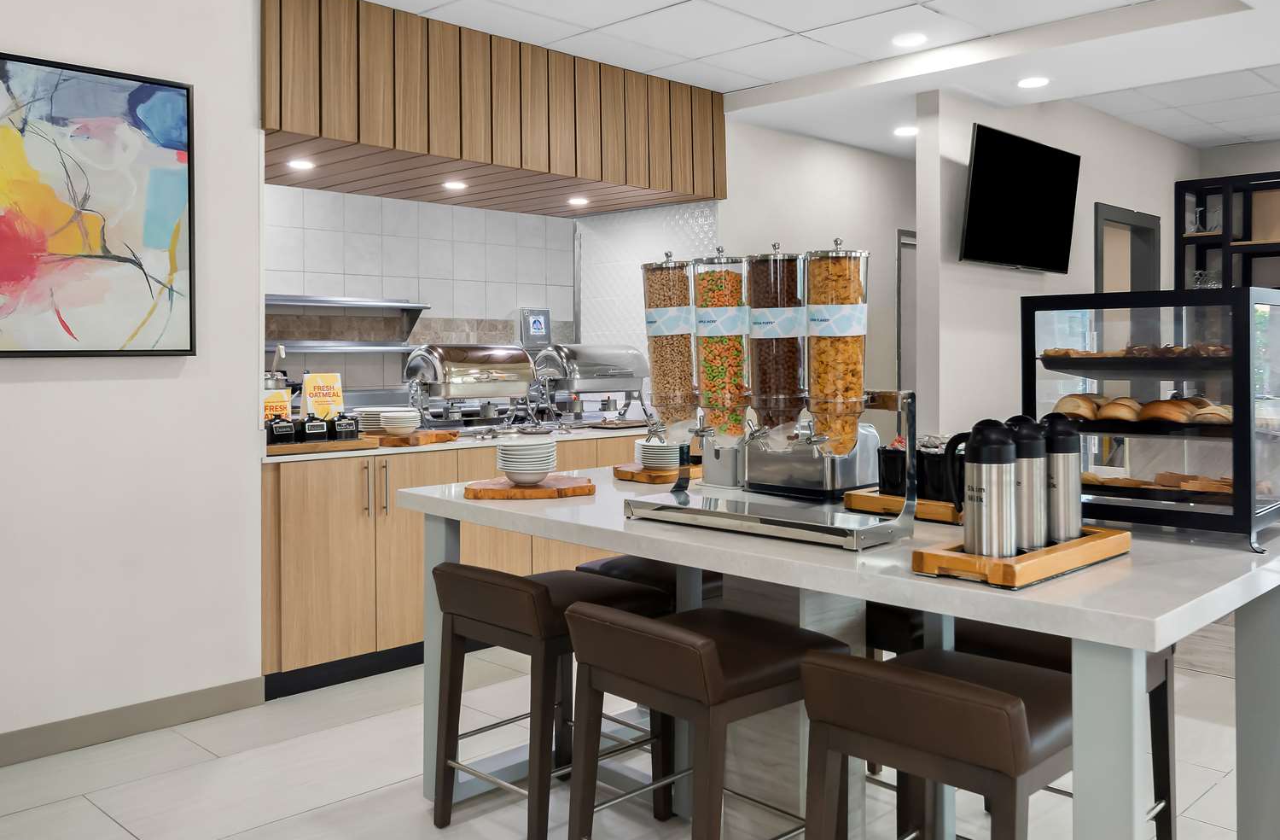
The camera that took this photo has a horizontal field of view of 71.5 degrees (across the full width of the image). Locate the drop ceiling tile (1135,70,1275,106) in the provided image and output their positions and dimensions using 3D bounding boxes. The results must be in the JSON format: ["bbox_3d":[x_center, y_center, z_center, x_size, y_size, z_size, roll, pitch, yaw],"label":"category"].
[{"bbox_3d":[2.985,-1.732,4.650,0.600,0.020,0.600,-3,4,-45],"label":"drop ceiling tile"}]

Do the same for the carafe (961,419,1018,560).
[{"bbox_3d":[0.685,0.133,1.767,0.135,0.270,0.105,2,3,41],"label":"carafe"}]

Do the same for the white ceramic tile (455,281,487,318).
[{"bbox_3d":[-0.908,-0.646,4.760,0.197,0.190,0.010,-2,4,-41],"label":"white ceramic tile"}]

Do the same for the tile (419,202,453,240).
[{"bbox_3d":[-1.059,-1.033,4.613,0.197,0.190,0.010,-2,4,-41],"label":"tile"}]

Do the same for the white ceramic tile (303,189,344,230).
[{"bbox_3d":[-1.514,-1.007,4.264,0.200,0.188,0.010,-2,3,-40],"label":"white ceramic tile"}]

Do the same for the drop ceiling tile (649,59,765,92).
[{"bbox_3d":[0.364,-1.751,4.542,0.297,0.020,0.558,3,4,45],"label":"drop ceiling tile"}]

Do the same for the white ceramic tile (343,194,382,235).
[{"bbox_3d":[-1.365,-1.017,4.386,0.200,0.188,0.010,-2,3,-40],"label":"white ceramic tile"}]

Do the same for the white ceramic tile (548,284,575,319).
[{"bbox_3d":[-0.453,-0.683,5.124,0.197,0.190,0.010,-2,4,-41],"label":"white ceramic tile"}]

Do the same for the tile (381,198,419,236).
[{"bbox_3d":[-1.214,-1.023,4.487,0.197,0.190,0.010,-2,4,-41],"label":"tile"}]

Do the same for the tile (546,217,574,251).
[{"bbox_3d":[-0.456,-1.068,5.101,0.197,0.190,0.010,-2,4,-41],"label":"tile"}]

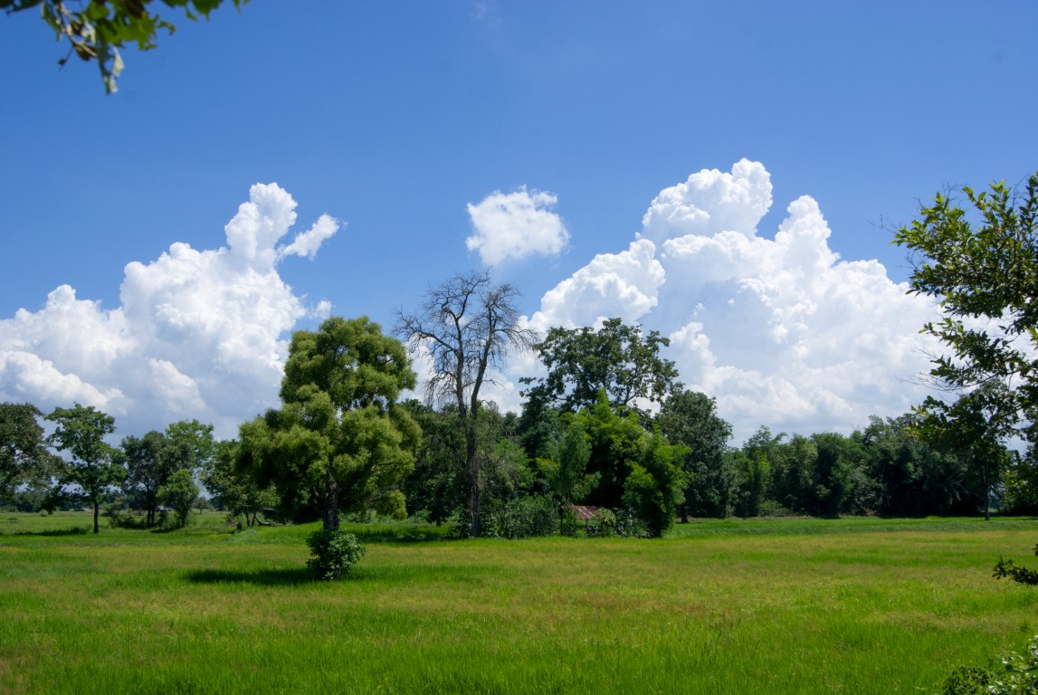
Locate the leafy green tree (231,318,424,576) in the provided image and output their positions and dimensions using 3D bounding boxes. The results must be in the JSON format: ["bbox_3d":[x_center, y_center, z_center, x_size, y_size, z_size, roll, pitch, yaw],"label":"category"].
[{"bbox_3d":[-5.827,2.982,37.000,5.630,8.020,5.350,0,-7,0],"label":"leafy green tree"}]

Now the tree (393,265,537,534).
[{"bbox_3d":[-3.333,3.471,77.000,8.850,17.050,7.960,0,-7,0],"label":"tree"}]

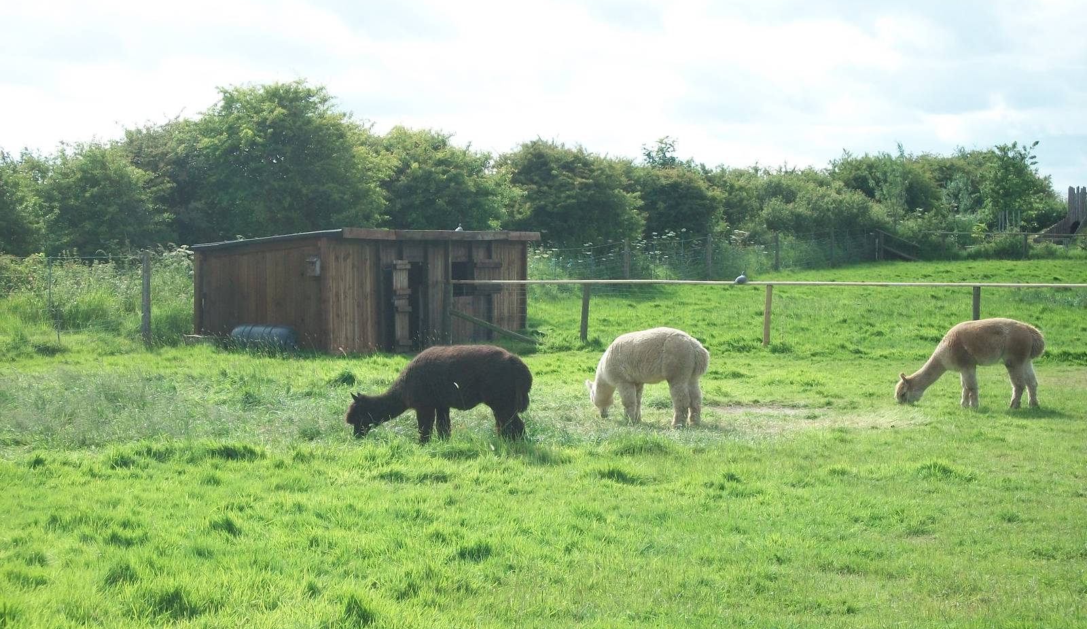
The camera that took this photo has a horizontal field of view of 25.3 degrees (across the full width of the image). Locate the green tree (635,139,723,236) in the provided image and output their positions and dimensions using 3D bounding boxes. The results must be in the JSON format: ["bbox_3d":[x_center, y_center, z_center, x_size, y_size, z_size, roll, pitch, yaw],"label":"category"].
[{"bbox_3d":[4.119,-3.223,74.000,2.700,4.390,2.700,0,1,0],"label":"green tree"}]

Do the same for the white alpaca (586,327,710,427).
[{"bbox_3d":[0.972,0.578,22.400,1.120,0.930,0.450,1,1,28],"label":"white alpaca"}]

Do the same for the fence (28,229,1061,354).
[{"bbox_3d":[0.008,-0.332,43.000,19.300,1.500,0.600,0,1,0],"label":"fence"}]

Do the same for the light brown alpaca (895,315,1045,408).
[{"bbox_3d":[4.333,0.497,24.600,1.470,0.930,0.450,0,1,11],"label":"light brown alpaca"}]

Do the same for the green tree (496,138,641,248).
[{"bbox_3d":[0.753,-2.677,66.000,3.900,4.220,3.800,0,1,0],"label":"green tree"}]

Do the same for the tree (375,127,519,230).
[{"bbox_3d":[-2.312,-2.312,58.000,3.500,4.360,3.500,0,1,0],"label":"tree"}]

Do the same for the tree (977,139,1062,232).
[{"bbox_3d":[20.313,-5.047,103.000,3.600,4.630,3.500,0,1,0],"label":"tree"}]

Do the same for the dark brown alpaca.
[{"bbox_3d":[-0.920,0.707,21.200,1.560,0.870,0.450,0,1,11],"label":"dark brown alpaca"}]

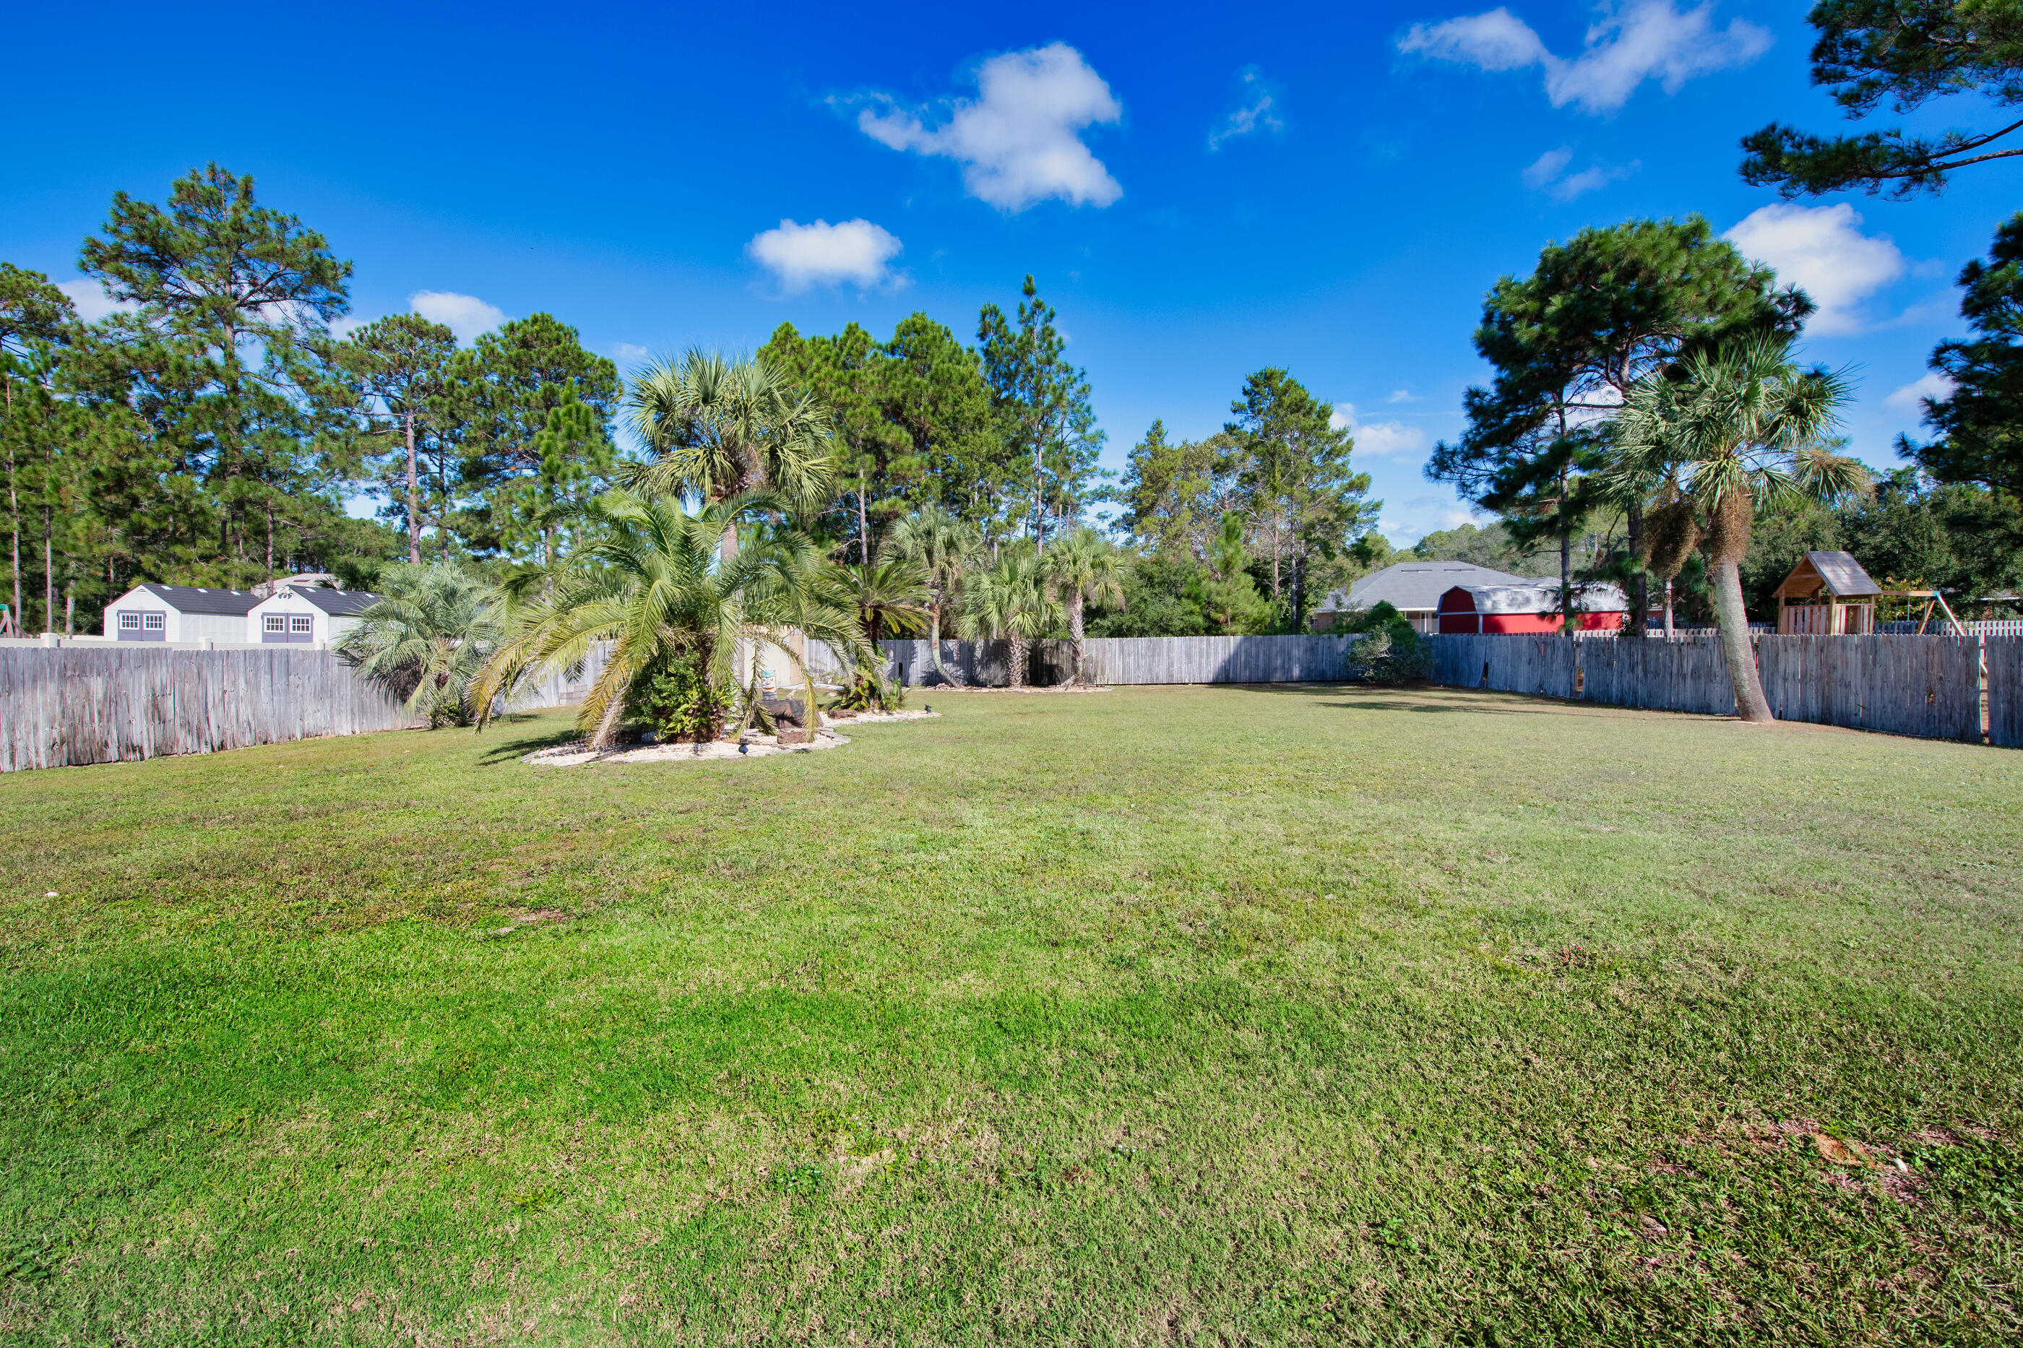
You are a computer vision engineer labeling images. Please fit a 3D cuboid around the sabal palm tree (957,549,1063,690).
[{"bbox_3d":[-0.030,-2.050,30.700,3.700,5.200,3.600,0,2,0],"label":"sabal palm tree"}]

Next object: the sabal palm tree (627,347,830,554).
[{"bbox_3d":[-6.200,-3.000,18.500,4.500,8.100,4.400,0,2,0],"label":"sabal palm tree"}]

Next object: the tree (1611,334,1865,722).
[{"bbox_3d":[14.600,-3.000,17.200,4.100,7.800,4.000,0,2,0],"label":"tree"}]

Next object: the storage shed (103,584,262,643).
[{"bbox_3d":[-35.000,-2.100,36.400,3.150,3.150,4.800,0,2,0],"label":"storage shed"}]

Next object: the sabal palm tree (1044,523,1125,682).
[{"bbox_3d":[2.680,-2.560,31.000,3.000,5.800,2.900,0,2,0],"label":"sabal palm tree"}]

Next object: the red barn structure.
[{"bbox_3d":[25.700,-2.600,41.700,6.800,3.400,3.400,0,2,0],"label":"red barn structure"}]

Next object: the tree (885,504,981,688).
[{"bbox_3d":[-2.940,-2.880,31.000,3.600,6.700,3.500,0,2,0],"label":"tree"}]

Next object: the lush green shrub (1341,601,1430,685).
[{"bbox_3d":[13.300,-1.150,29.800,3.000,3.000,2.800,0,2,0],"label":"lush green shrub"}]

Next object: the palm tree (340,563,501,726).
[{"bbox_3d":[-13.300,-0.670,19.200,3.000,3.700,3.000,0,2,0],"label":"palm tree"}]

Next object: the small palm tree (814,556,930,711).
[{"bbox_3d":[-3.280,-0.980,20.000,2.700,3.650,2.600,0,2,0],"label":"small palm tree"}]

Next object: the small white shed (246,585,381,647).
[{"bbox_3d":[-27.900,-1.930,34.800,3.150,3.100,4.800,0,2,0],"label":"small white shed"}]

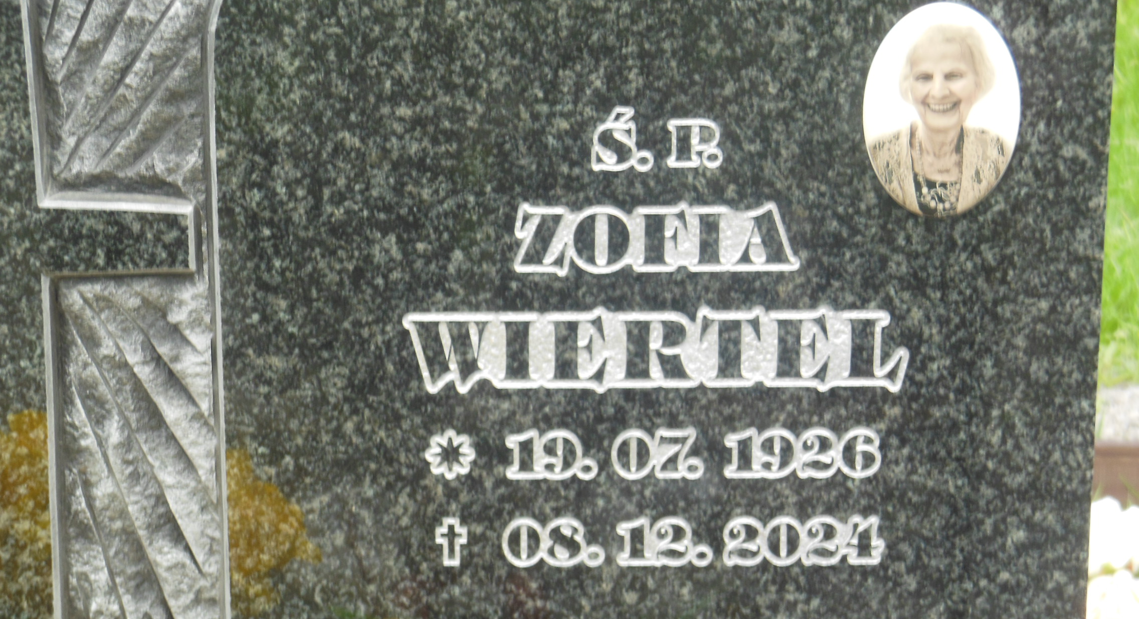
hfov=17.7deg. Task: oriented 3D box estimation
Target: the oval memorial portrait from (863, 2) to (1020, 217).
[{"bbox_3d":[0.257,-0.138,2.520,0.109,0.151,0.011,0,17,0],"label":"oval memorial portrait"}]

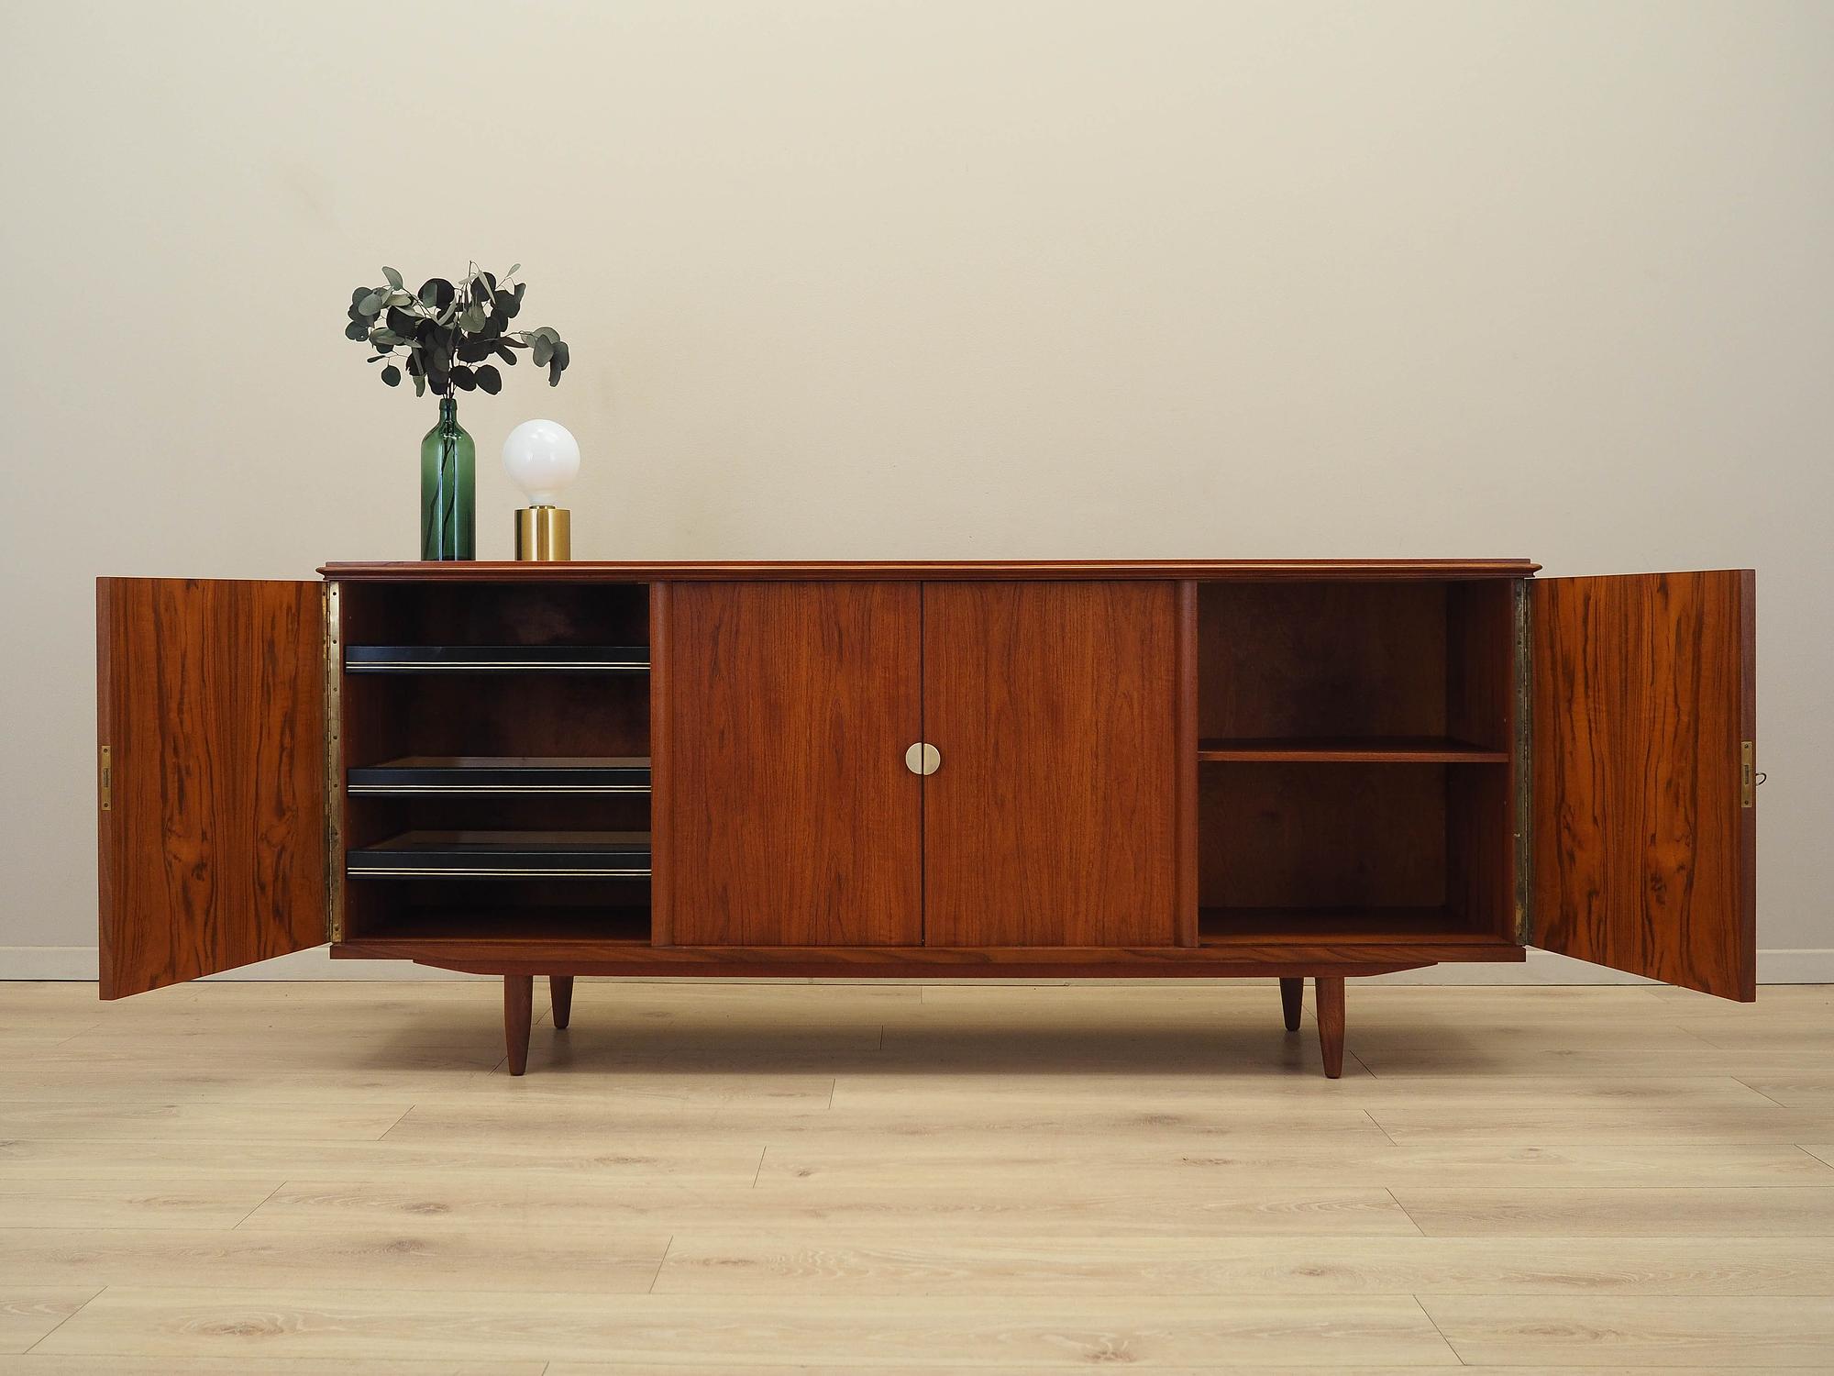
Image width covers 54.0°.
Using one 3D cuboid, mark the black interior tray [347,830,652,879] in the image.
[{"bbox_3d":[-0.642,0.271,2.968,0.479,0.043,0.330,0,2,1],"label":"black interior tray"}]

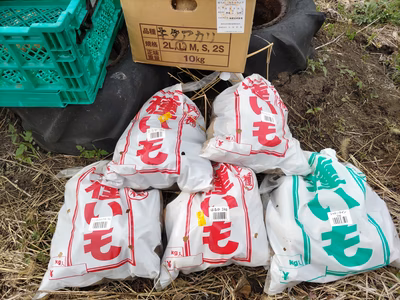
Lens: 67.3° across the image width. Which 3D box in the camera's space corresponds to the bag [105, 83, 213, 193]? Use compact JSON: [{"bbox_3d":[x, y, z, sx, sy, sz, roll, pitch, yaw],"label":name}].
[{"bbox_3d":[-0.104,-0.035,0.790,0.260,0.130,0.280,5,71,5],"label":"bag"}]

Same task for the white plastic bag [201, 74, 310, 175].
[{"bbox_3d":[0.150,-0.074,0.810,0.265,0.140,0.275,5,71,-9],"label":"white plastic bag"}]

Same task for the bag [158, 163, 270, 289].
[{"bbox_3d":[0.035,0.170,0.715,0.250,0.120,0.285,0,68,0],"label":"bag"}]

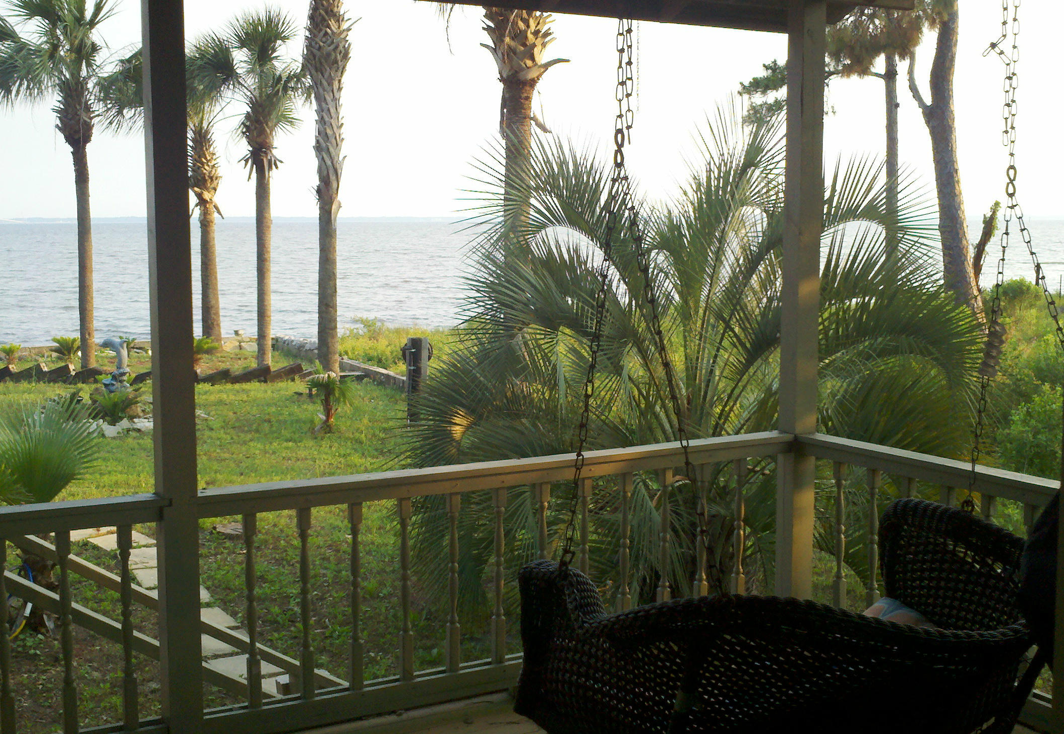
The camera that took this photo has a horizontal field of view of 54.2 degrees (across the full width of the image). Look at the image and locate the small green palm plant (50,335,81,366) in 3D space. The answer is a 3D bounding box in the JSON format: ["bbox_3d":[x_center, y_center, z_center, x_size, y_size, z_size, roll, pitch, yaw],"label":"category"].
[{"bbox_3d":[-10.406,-0.364,23.177,0.700,0.688,0.700,0,8,0],"label":"small green palm plant"}]

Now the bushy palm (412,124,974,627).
[{"bbox_3d":[1.282,0.048,8.390,4.400,4.140,4.400,0,8,0],"label":"bushy palm"}]

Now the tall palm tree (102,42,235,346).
[{"bbox_3d":[-8.492,-4.196,25.461,3.500,7.650,3.500,0,8,0],"label":"tall palm tree"}]

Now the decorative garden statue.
[{"bbox_3d":[-7.536,-0.044,18.779,0.520,1.025,0.420,-2,8,-14],"label":"decorative garden statue"}]

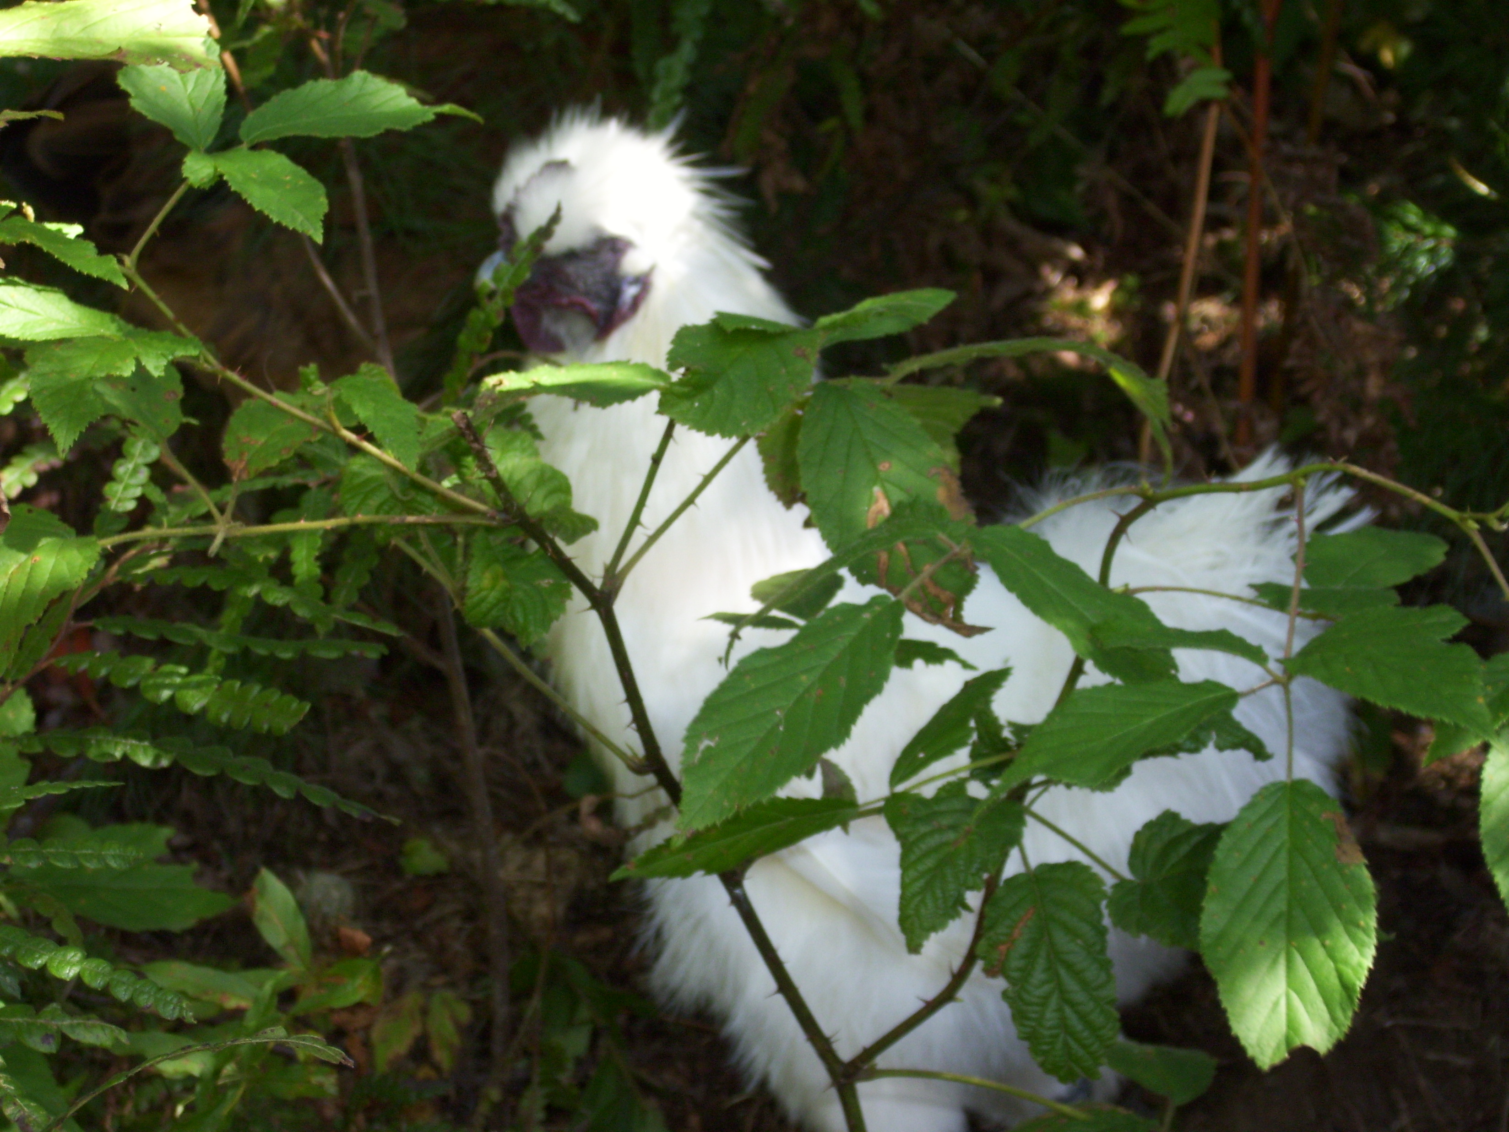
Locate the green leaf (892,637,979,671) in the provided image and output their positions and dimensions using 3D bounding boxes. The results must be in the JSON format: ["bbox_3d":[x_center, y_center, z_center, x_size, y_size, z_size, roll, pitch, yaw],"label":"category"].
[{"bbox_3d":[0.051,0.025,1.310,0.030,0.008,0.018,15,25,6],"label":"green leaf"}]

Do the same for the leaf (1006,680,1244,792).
[{"bbox_3d":[0.107,0.049,1.280,0.074,0.013,0.034,-24,44,-11],"label":"leaf"}]

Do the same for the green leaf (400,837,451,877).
[{"bbox_3d":[-0.130,0.114,1.750,0.020,0.006,0.022,-1,37,-1],"label":"green leaf"}]

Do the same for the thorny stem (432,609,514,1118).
[{"bbox_3d":[-0.102,0.107,1.620,0.012,0.208,0.012,-6,21,2],"label":"thorny stem"}]

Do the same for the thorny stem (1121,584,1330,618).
[{"bbox_3d":[0.150,0.011,1.420,0.068,0.008,0.012,8,12,-17],"label":"thorny stem"}]

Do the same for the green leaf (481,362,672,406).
[{"bbox_3d":[-0.053,-0.053,1.300,0.055,0.010,0.027,-5,18,-6],"label":"green leaf"}]

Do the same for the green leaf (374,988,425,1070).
[{"bbox_3d":[-0.125,0.163,1.560,0.016,0.007,0.031,20,67,22],"label":"green leaf"}]

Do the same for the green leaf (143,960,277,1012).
[{"bbox_3d":[-0.196,0.151,1.600,0.046,0.008,0.020,15,36,2],"label":"green leaf"}]

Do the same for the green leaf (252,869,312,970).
[{"bbox_3d":[-0.168,0.126,1.580,0.016,0.040,0.008,-18,-10,-36],"label":"green leaf"}]

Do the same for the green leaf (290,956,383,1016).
[{"bbox_3d":[-0.138,0.139,1.470,0.034,0.008,0.018,-31,49,-12],"label":"green leaf"}]

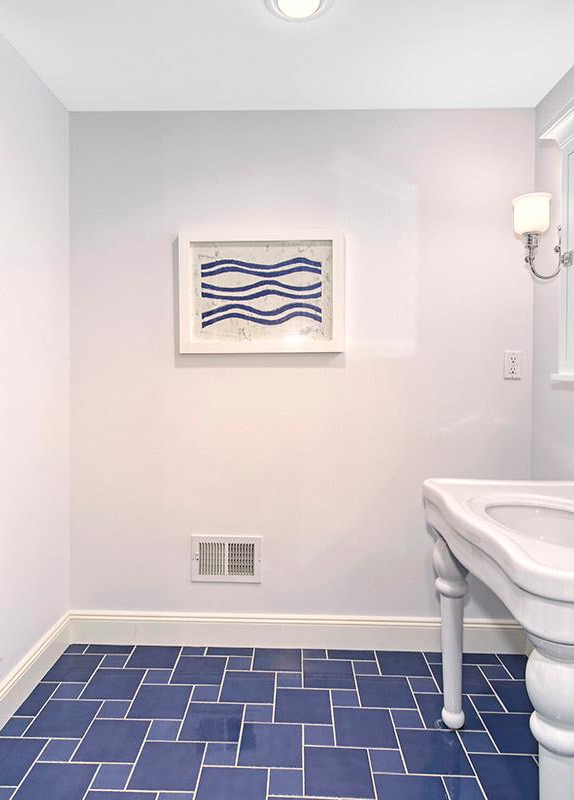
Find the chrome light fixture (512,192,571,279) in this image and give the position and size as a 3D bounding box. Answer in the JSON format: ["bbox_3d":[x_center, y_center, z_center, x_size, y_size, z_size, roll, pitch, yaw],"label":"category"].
[{"bbox_3d":[0.896,-0.554,1.705,0.220,0.285,0.125,1,1,2],"label":"chrome light fixture"}]

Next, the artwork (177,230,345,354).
[{"bbox_3d":[-0.103,-0.437,2.062,0.679,0.497,0.038,1,1,2],"label":"artwork"}]

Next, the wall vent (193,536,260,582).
[{"bbox_3d":[-0.253,0.668,2.106,0.295,0.200,0.016,1,1,2],"label":"wall vent"}]

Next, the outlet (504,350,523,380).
[{"bbox_3d":[0.928,-0.142,2.054,0.074,0.116,0.009,1,1,2],"label":"outlet"}]

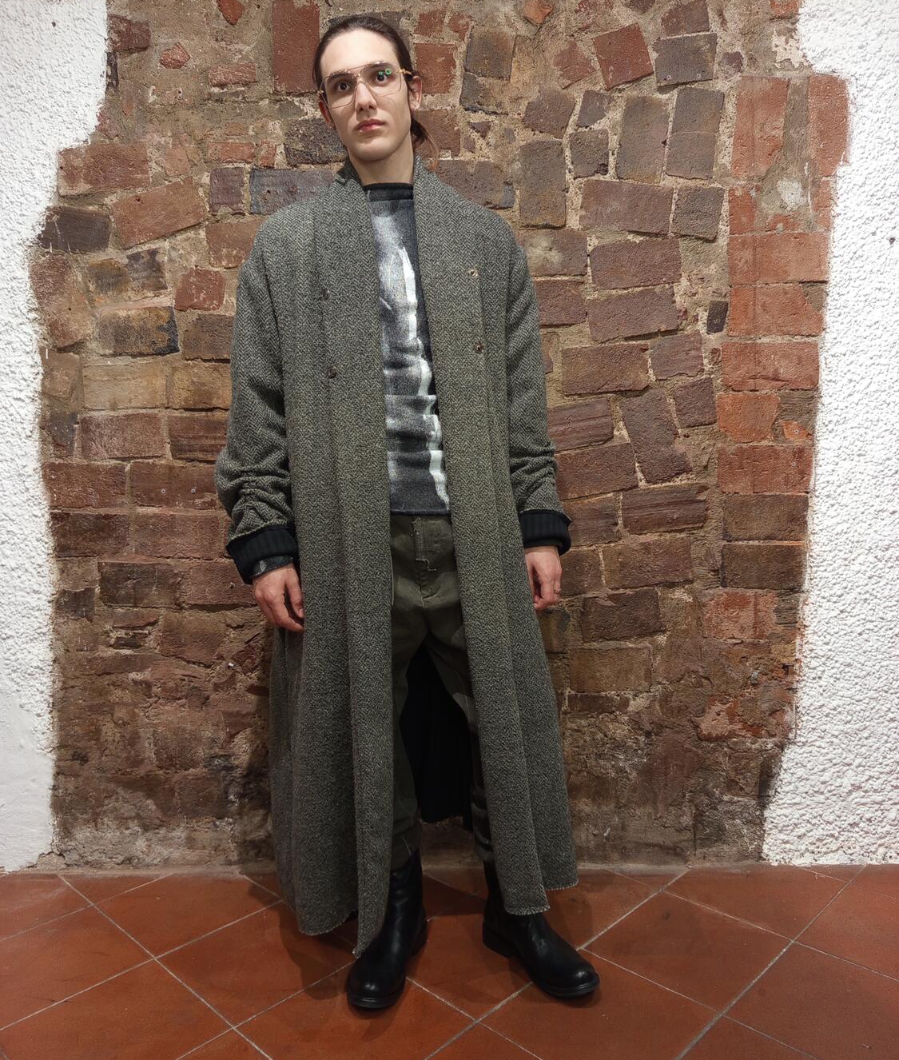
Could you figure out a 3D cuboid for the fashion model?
[{"bbox_3d":[-0.092,-0.036,1.598,0.690,1.776,0.380,-2,4,-8],"label":"fashion model"}]

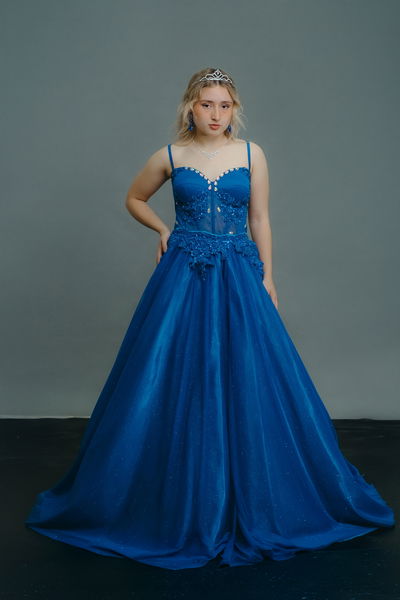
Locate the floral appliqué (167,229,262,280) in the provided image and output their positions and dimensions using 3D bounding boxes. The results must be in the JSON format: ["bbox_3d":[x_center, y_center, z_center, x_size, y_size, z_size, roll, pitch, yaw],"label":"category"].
[{"bbox_3d":[0.054,-0.154,3.060,0.340,0.175,0.230,0,1,-4],"label":"floral appliqué"}]

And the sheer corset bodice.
[{"bbox_3d":[0.033,-0.384,3.070,0.285,0.325,0.235,0,1,-4],"label":"sheer corset bodice"}]

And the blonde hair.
[{"bbox_3d":[0.030,-0.678,3.080,0.245,0.265,0.235,0,1,-10],"label":"blonde hair"}]

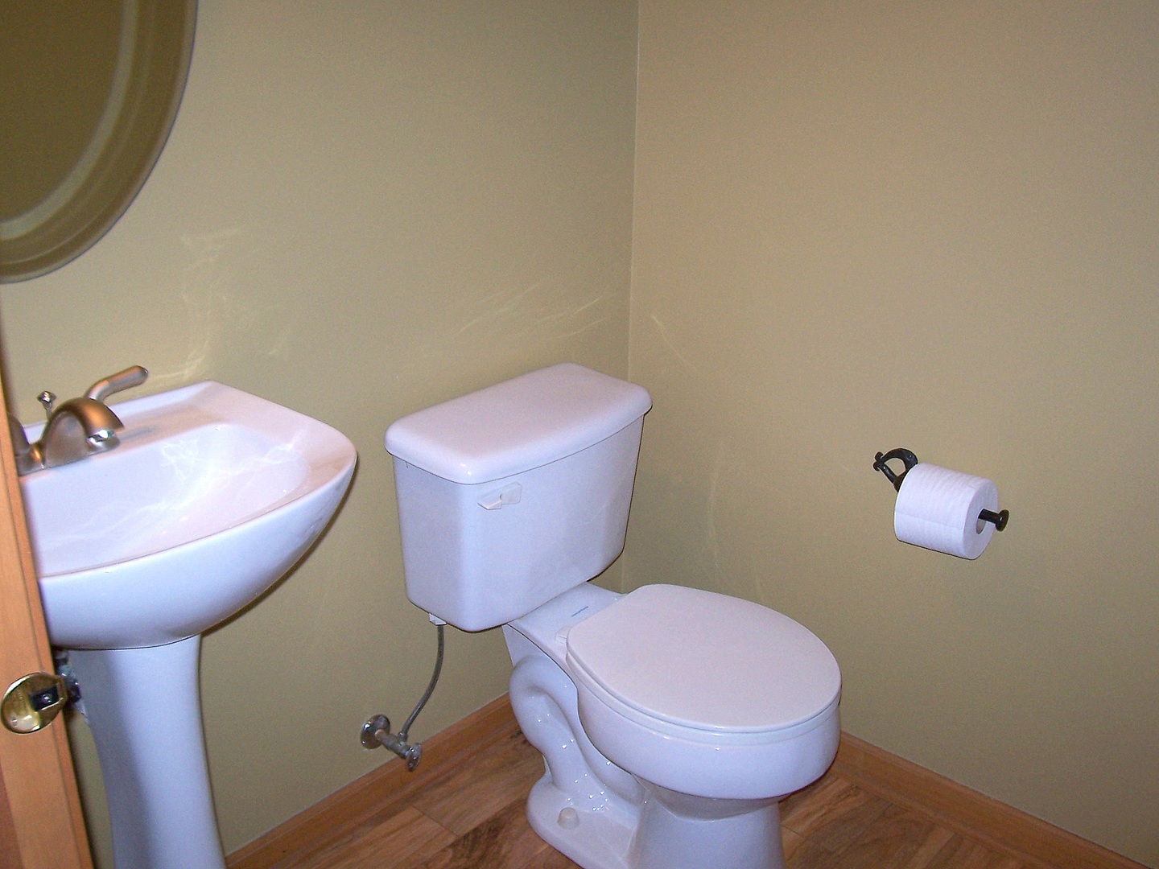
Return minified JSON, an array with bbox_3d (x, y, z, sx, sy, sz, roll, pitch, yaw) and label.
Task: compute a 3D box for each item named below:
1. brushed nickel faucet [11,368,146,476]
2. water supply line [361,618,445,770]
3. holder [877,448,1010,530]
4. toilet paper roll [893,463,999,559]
[{"bbox_3d":[-0.550,-0.009,1.249,0.138,0.083,0.205,18,26,38],"label":"brushed nickel faucet"},{"bbox_3d":[-0.283,0.411,1.840,0.108,0.246,0.100,18,26,38],"label":"water supply line"},{"bbox_3d":[0.550,0.089,1.763,0.258,0.072,0.100,18,26,38],"label":"holder"},{"bbox_3d":[0.557,0.116,1.720,0.108,0.124,0.124,18,26,38],"label":"toilet paper roll"}]

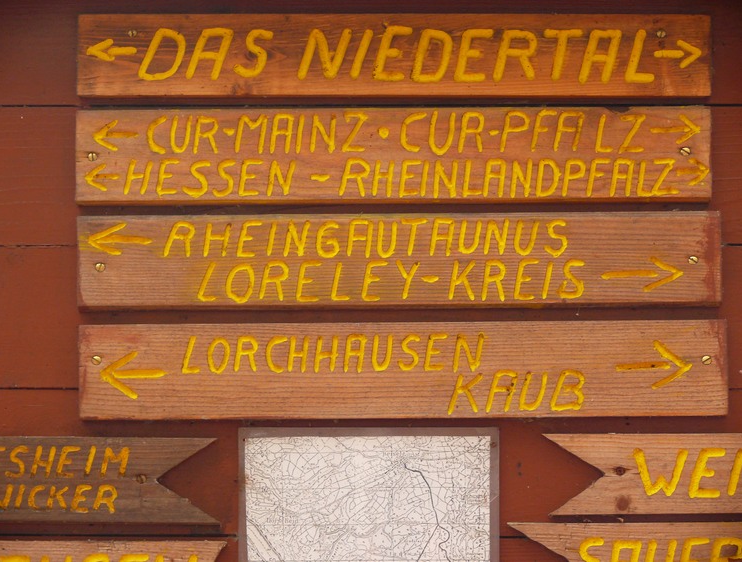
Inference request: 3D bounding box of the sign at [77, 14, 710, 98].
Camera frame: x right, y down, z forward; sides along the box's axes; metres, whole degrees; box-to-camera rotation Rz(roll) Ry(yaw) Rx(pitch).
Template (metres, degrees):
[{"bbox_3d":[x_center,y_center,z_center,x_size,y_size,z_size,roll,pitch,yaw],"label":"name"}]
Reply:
[{"bbox_3d":[0.021,-0.200,2.442,0.568,0.077,0.020,0,-14,1],"label":"sign"}]

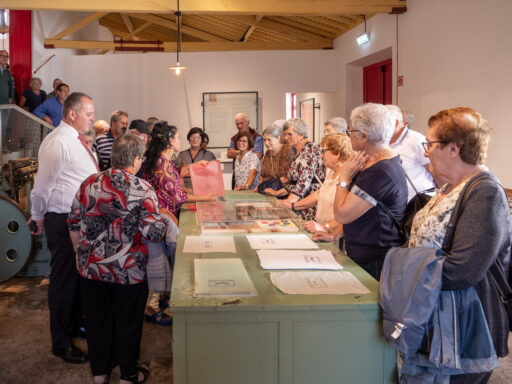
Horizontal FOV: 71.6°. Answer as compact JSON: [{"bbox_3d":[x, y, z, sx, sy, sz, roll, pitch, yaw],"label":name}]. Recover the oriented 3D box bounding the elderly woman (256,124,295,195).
[{"bbox_3d":[0.193,0.146,3.350,0.470,1.540,0.380,5,9,37],"label":"elderly woman"}]

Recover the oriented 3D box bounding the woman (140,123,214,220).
[{"bbox_3d":[-0.608,0.236,2.750,0.500,1.570,0.500,-1,7,-6],"label":"woman"}]

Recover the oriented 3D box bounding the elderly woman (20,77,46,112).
[{"bbox_3d":[-3.573,-1.052,5.700,0.460,1.550,0.320,-6,9,-38],"label":"elderly woman"}]

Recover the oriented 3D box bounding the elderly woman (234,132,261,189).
[{"bbox_3d":[-0.089,0.110,3.720,0.420,1.490,0.330,3,8,24],"label":"elderly woman"}]

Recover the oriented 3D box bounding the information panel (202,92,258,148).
[{"bbox_3d":[-0.417,-1.168,5.800,0.900,0.900,0.050,0,7,0],"label":"information panel"}]

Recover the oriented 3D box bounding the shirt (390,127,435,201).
[{"bbox_3d":[0.948,-0.086,2.250,0.360,0.660,0.480,1,7,12],"label":"shirt"}]

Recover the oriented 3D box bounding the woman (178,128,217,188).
[{"bbox_3d":[-0.649,0.071,3.870,0.460,1.530,0.340,0,7,0],"label":"woman"}]

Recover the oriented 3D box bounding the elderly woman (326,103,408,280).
[{"bbox_3d":[0.570,0.357,1.800,0.400,1.610,0.460,2,7,18],"label":"elderly woman"}]

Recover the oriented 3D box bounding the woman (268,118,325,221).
[{"bbox_3d":[0.353,0.199,2.880,0.430,1.560,0.450,-4,8,-30],"label":"woman"}]

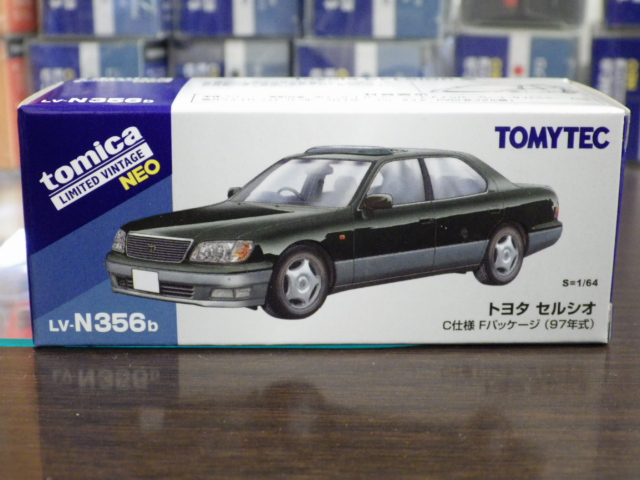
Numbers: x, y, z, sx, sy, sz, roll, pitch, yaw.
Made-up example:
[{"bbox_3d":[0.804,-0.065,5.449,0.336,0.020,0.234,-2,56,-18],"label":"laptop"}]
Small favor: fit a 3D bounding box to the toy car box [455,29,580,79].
[{"bbox_3d":[0.073,-0.061,0.412,0.042,0.043,0.104,3,16,9],"label":"toy car box"}]

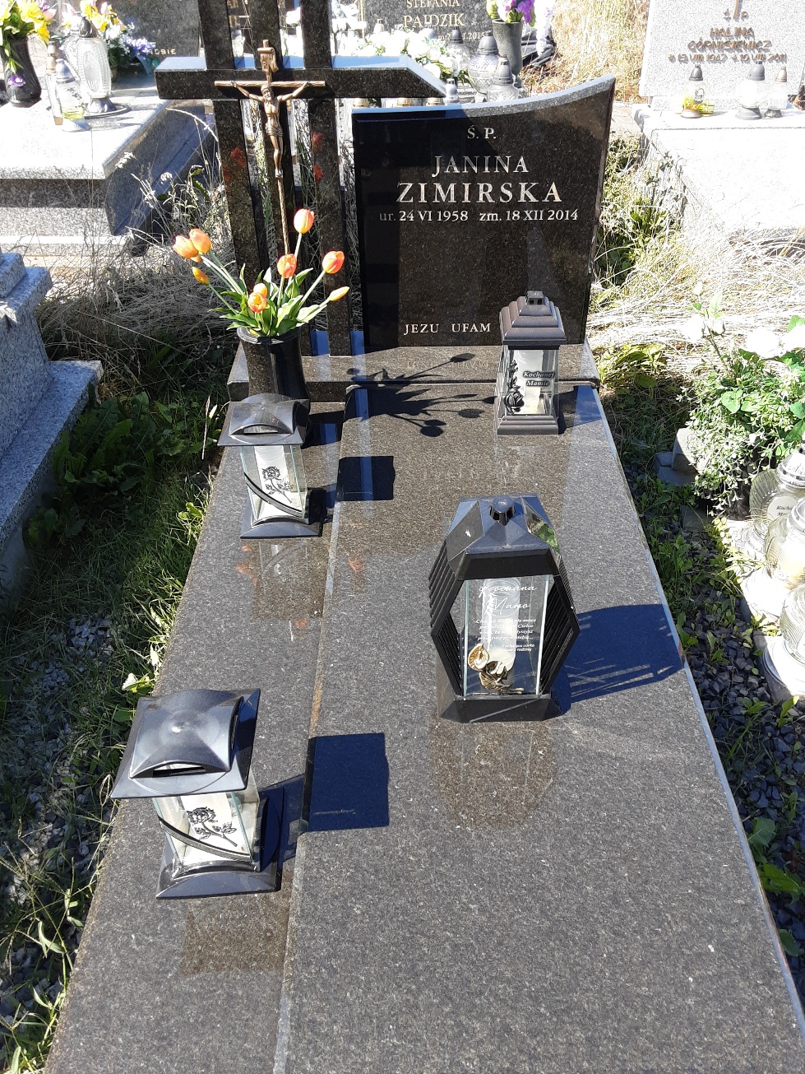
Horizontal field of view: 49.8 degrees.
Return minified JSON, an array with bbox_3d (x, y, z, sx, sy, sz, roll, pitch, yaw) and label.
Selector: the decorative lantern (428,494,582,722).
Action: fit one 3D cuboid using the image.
[{"bbox_3d":[0.148,0.098,1.281,0.210,0.370,0.142,-3,40,-1],"label":"decorative lantern"}]

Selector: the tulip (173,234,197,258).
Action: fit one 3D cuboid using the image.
[{"bbox_3d":[-0.463,-0.618,1.847,0.060,0.045,0.045,36,31,-16],"label":"tulip"}]

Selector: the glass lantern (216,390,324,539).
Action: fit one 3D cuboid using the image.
[{"bbox_3d":[-0.257,-0.155,1.761,0.166,0.268,0.166,-3,39,2],"label":"glass lantern"}]

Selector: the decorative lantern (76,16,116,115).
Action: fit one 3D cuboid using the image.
[{"bbox_3d":[-1.309,-2.019,3.714,0.148,0.359,0.148,-1,39,0],"label":"decorative lantern"}]

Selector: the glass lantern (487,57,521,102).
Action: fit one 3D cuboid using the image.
[{"bbox_3d":[0.443,-1.975,3.819,0.145,0.265,0.145,-1,39,1],"label":"glass lantern"}]

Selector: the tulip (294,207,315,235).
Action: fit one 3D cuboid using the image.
[{"bbox_3d":[-0.214,-0.688,1.893,0.045,0.062,0.045,8,27,-7],"label":"tulip"}]

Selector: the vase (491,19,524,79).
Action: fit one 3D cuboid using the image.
[{"bbox_3d":[0.503,-2.320,4.151,0.155,0.262,0.155,-1,39,0],"label":"vase"}]

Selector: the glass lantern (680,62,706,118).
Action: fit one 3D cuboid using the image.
[{"bbox_3d":[1.240,-1.903,3.701,0.105,0.193,0.105,-1,39,0],"label":"glass lantern"}]

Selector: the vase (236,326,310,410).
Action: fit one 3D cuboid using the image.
[{"bbox_3d":[-0.301,-0.366,2.048,0.152,0.268,0.153,-1,39,0],"label":"vase"}]

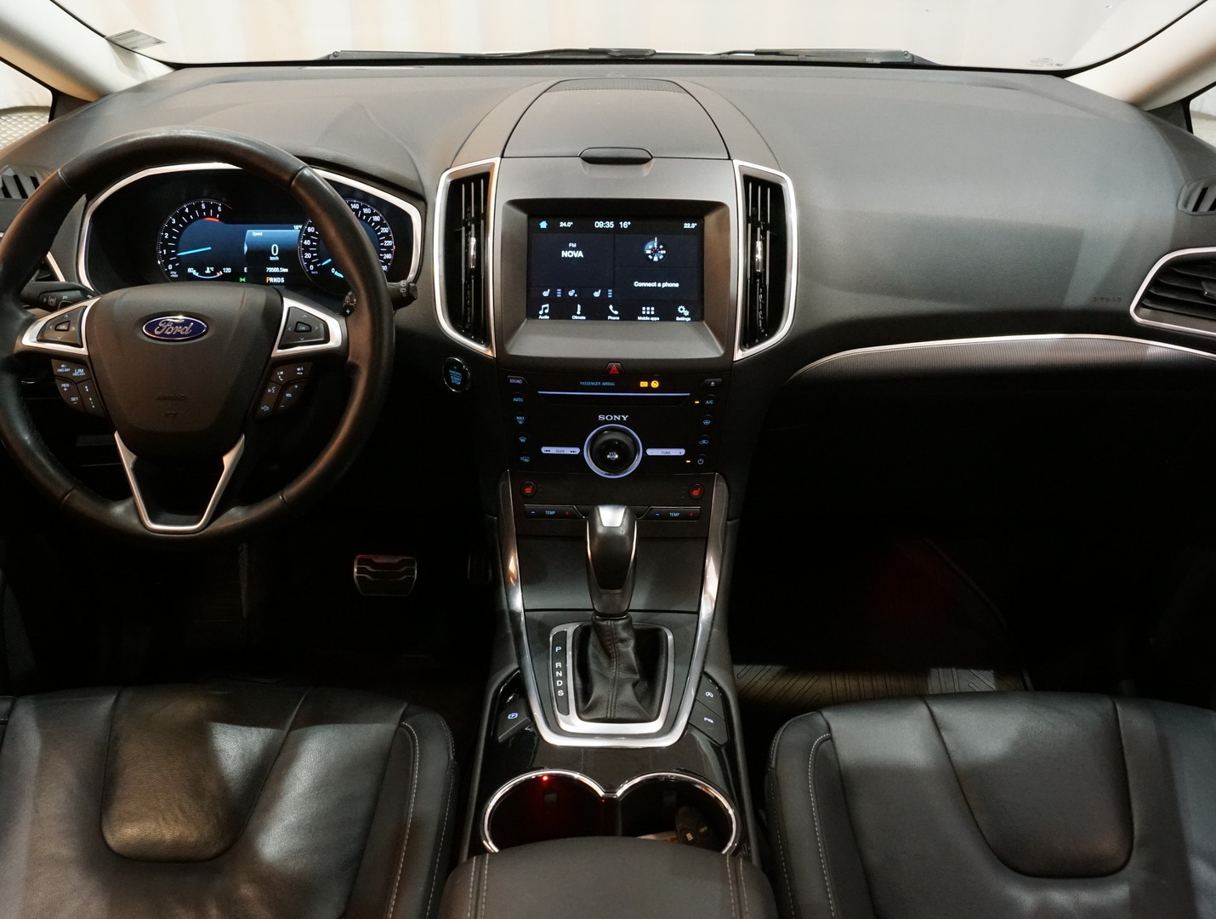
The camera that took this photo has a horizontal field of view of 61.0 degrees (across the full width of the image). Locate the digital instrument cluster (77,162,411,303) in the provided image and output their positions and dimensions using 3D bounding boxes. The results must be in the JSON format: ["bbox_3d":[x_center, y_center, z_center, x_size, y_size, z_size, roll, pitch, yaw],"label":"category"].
[{"bbox_3d":[-0.371,-0.235,1.085,0.345,0.145,0.060,1,7,0],"label":"digital instrument cluster"}]

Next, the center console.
[{"bbox_3d":[0.005,-0.029,0.932,0.355,0.490,0.920,0,27,0],"label":"center console"}]

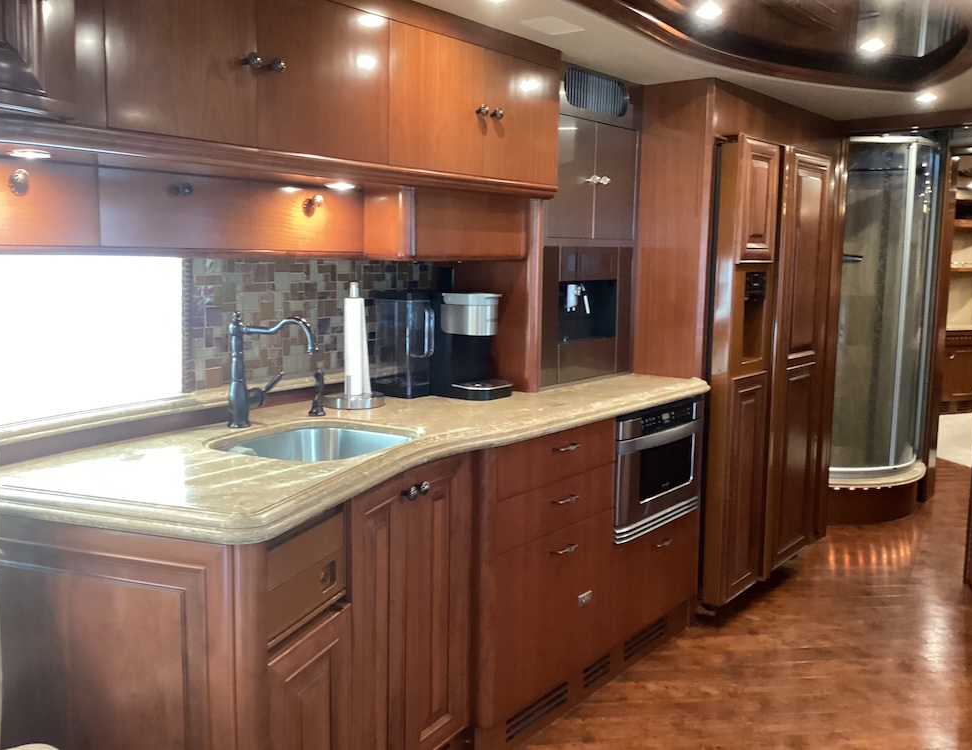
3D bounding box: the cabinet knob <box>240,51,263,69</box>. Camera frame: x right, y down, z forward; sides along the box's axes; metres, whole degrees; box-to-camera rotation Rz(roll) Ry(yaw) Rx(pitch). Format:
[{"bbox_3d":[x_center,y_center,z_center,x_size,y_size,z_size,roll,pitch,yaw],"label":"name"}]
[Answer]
[{"bbox_3d":[-0.499,-0.666,1.895,0.035,0.032,0.032,5,8,38],"label":"cabinet knob"}]

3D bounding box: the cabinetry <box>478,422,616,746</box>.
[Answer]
[{"bbox_3d":[-0.028,0.563,2.730,0.588,0.852,0.635,5,8,38],"label":"cabinetry"}]

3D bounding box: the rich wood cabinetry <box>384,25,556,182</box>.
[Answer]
[{"bbox_3d":[-0.151,-0.757,2.664,0.375,0.355,0.755,5,8,38],"label":"rich wood cabinetry"}]

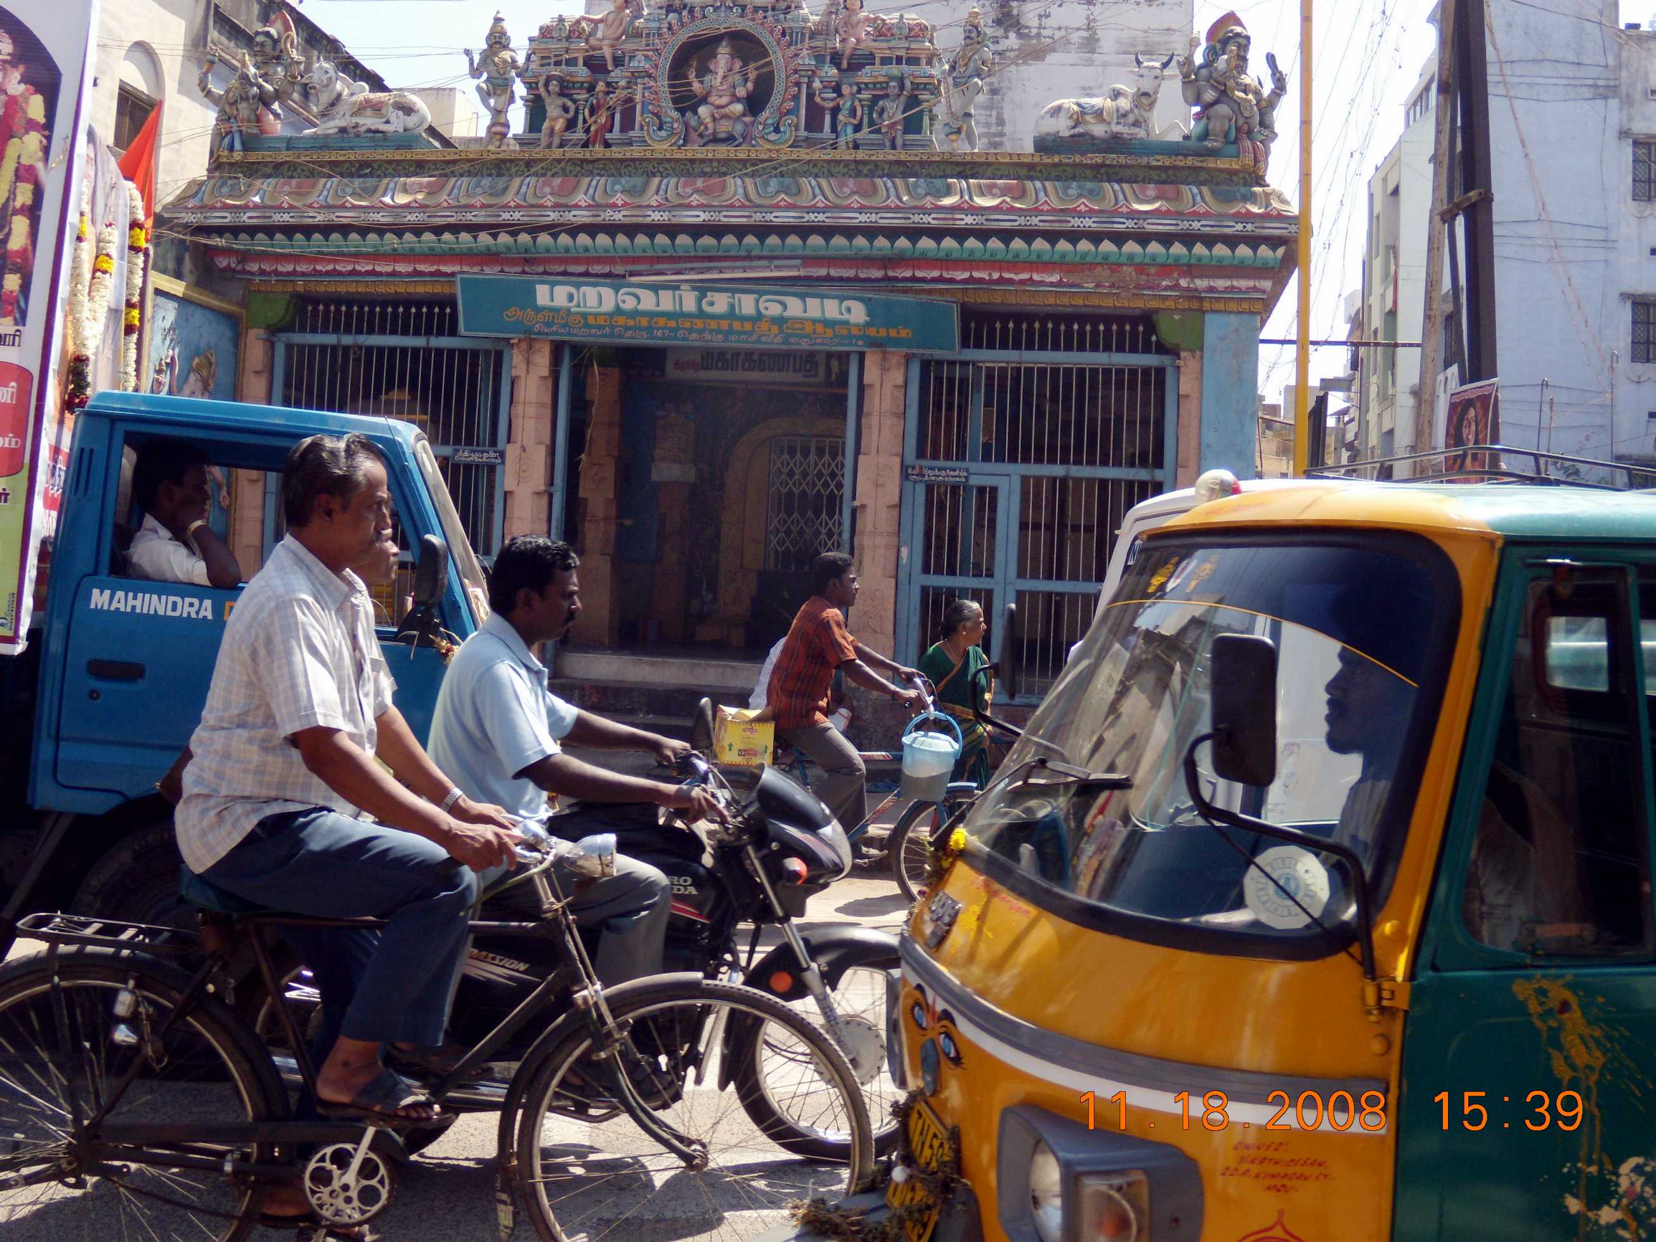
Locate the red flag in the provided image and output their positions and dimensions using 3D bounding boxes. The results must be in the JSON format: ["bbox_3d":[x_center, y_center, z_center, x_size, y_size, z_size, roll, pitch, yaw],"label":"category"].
[{"bbox_3d":[-3.500,-2.320,8.750,0.240,0.680,0.120,3,-1,-10],"label":"red flag"}]

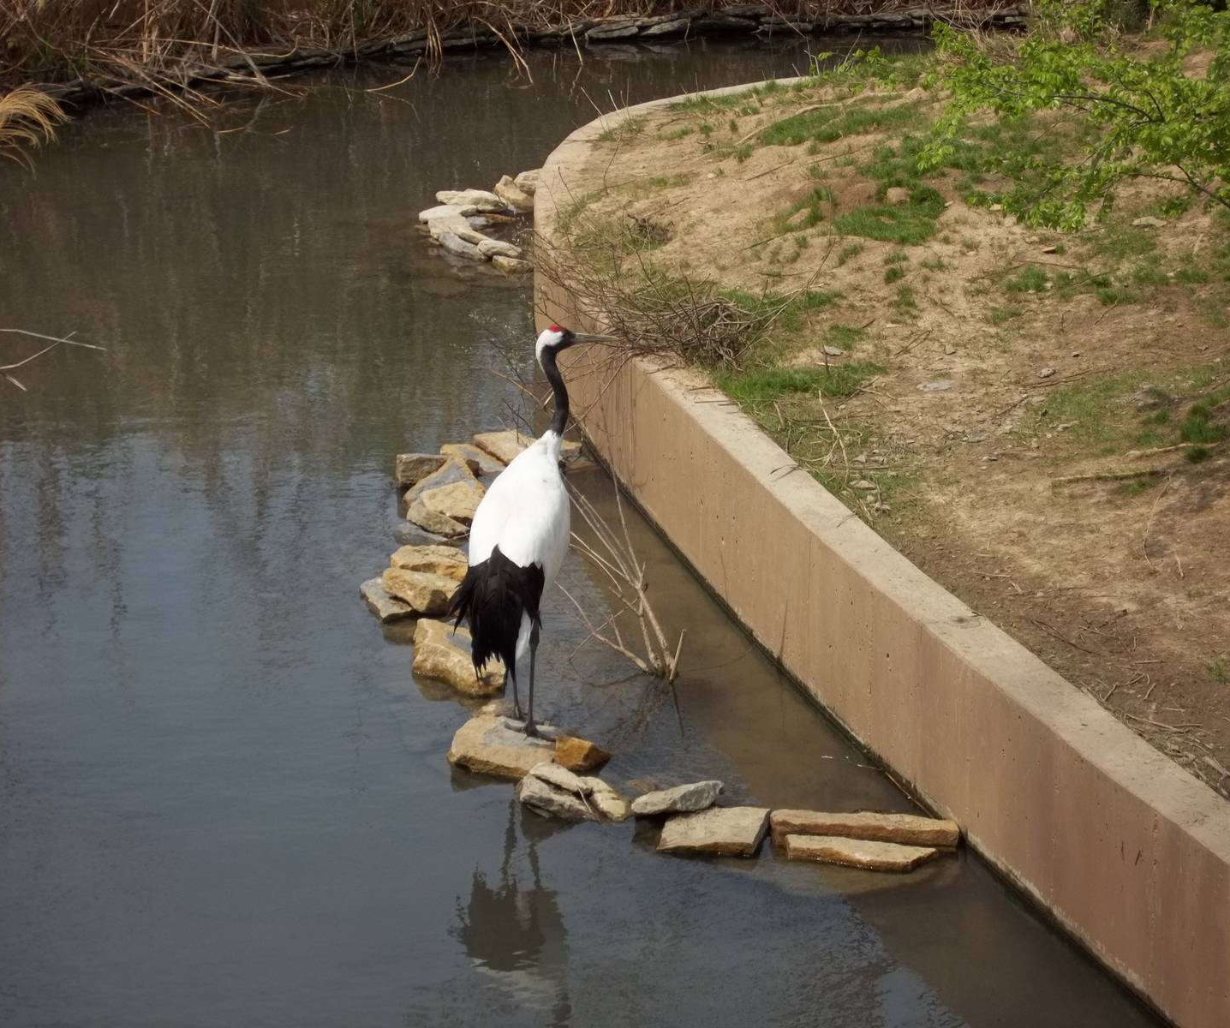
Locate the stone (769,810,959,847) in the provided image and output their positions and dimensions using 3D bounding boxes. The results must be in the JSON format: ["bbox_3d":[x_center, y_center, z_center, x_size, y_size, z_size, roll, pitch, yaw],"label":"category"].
[{"bbox_3d":[0.763,0.978,11.658,0.569,0.072,0.114,2,15,8],"label":"stone"}]

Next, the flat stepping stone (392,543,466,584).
[{"bbox_3d":[-0.697,0.184,14.483,0.269,0.093,0.176,3,16,10],"label":"flat stepping stone"}]

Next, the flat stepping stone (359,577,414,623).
[{"bbox_3d":[-0.848,0.329,14.381,0.180,0.075,0.310,-7,18,-21],"label":"flat stepping stone"}]

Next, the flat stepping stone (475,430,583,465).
[{"bbox_3d":[-0.379,-0.287,16.355,0.330,0.085,0.330,-8,18,-24],"label":"flat stepping stone"}]

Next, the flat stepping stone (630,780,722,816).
[{"bbox_3d":[0.197,0.888,11.832,0.274,0.072,0.109,-5,16,-17],"label":"flat stepping stone"}]

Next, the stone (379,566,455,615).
[{"bbox_3d":[-0.725,0.291,14.061,0.269,0.109,0.166,5,16,19],"label":"stone"}]

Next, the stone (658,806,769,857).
[{"bbox_3d":[0.303,0.978,11.706,0.305,0.057,0.269,2,15,7],"label":"stone"}]

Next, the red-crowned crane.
[{"bbox_3d":[-0.286,0.046,12.446,0.352,1.340,0.621,9,18,29],"label":"red-crowned crane"}]

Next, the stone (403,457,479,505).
[{"bbox_3d":[-0.712,-0.128,15.783,0.300,0.095,0.370,1,17,5],"label":"stone"}]

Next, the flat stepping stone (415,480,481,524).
[{"bbox_3d":[-0.669,-0.048,15.409,0.260,0.095,0.280,1,17,3],"label":"flat stepping stone"}]

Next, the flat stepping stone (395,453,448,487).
[{"bbox_3d":[-0.802,-0.174,15.801,0.212,0.109,0.135,1,15,4],"label":"flat stepping stone"}]

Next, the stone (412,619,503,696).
[{"bbox_3d":[-0.567,0.519,13.742,0.230,0.120,0.430,-8,18,-24],"label":"stone"}]

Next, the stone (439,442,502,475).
[{"bbox_3d":[-0.600,-0.236,16.182,0.220,0.075,0.290,-8,18,-24],"label":"stone"}]

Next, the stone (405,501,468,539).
[{"bbox_3d":[-0.714,0.029,15.127,0.223,0.083,0.155,9,18,29],"label":"stone"}]

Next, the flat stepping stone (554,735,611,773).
[{"bbox_3d":[-0.107,0.804,12.744,0.160,0.085,0.150,3,17,11],"label":"flat stepping stone"}]

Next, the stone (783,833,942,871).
[{"bbox_3d":[0.740,1.036,11.545,0.445,0.052,0.129,4,16,13],"label":"stone"}]

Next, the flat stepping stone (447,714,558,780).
[{"bbox_3d":[-0.376,0.787,12.871,0.340,0.100,0.370,3,17,10],"label":"flat stepping stone"}]

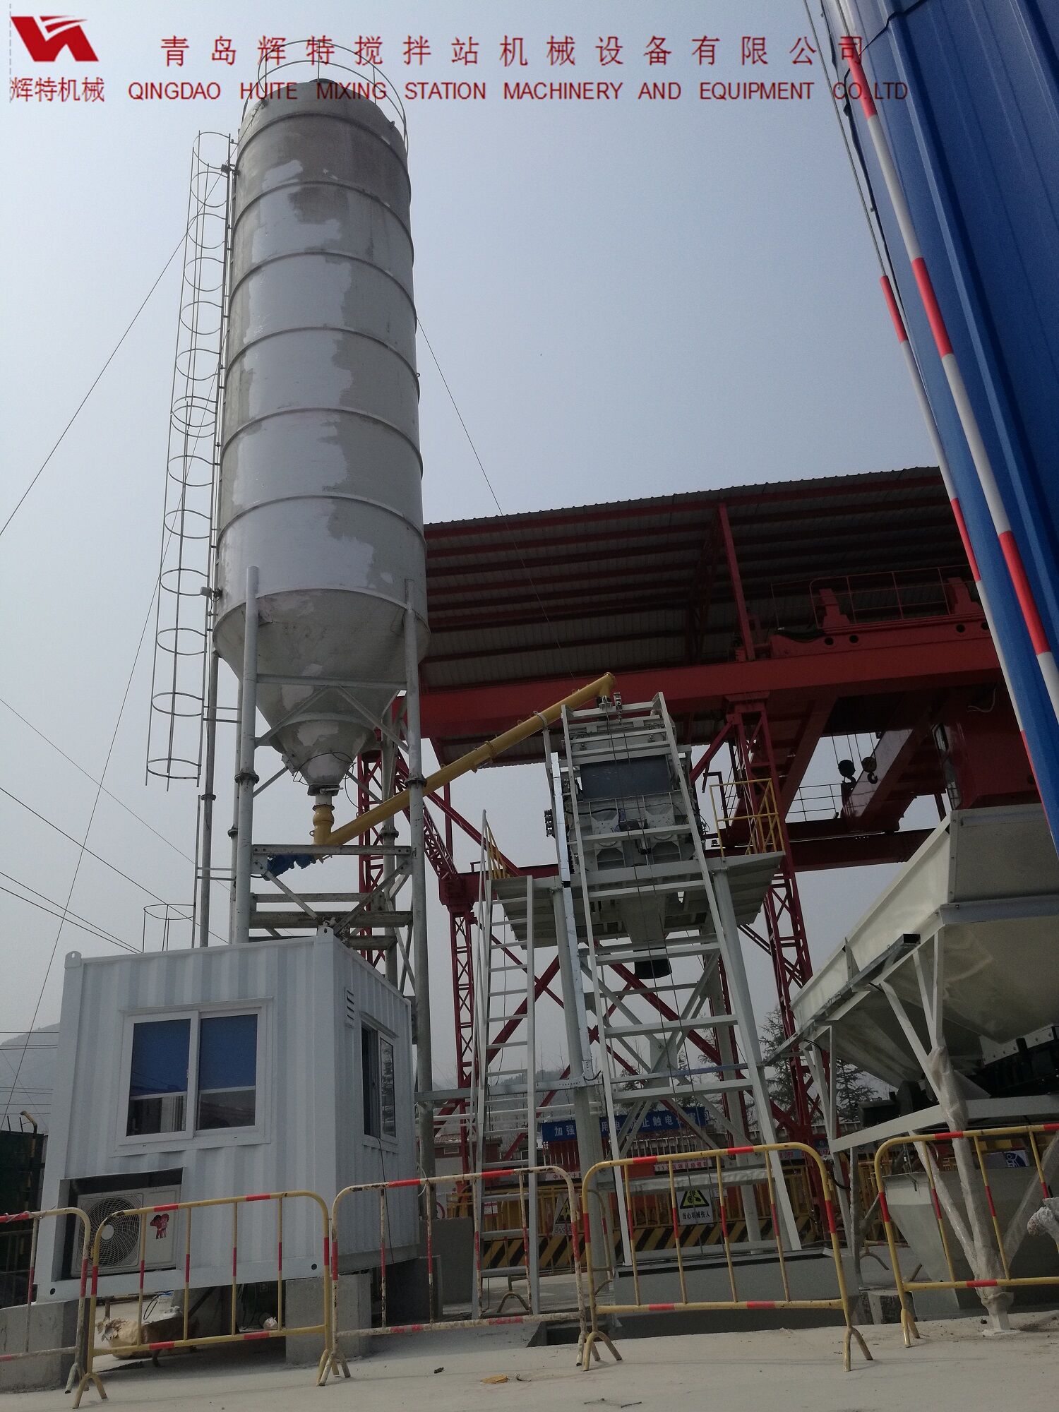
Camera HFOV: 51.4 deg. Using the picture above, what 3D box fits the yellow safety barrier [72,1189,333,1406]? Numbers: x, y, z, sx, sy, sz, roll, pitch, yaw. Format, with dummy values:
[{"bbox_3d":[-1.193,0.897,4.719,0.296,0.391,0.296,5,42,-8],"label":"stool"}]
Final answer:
[{"bbox_3d":[-2.056,3.788,7.092,1.550,1.100,0.400,-5,-23,0],"label":"yellow safety barrier"}]

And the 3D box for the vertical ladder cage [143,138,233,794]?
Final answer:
[{"bbox_3d":[-5.224,-4.395,17.215,0.720,11.881,0.760,3,-23,-16],"label":"vertical ladder cage"}]

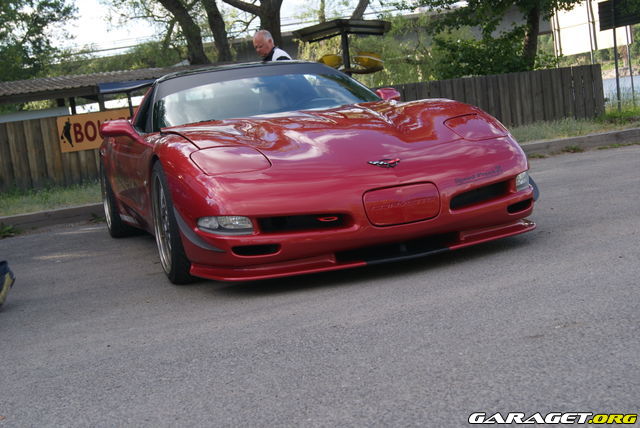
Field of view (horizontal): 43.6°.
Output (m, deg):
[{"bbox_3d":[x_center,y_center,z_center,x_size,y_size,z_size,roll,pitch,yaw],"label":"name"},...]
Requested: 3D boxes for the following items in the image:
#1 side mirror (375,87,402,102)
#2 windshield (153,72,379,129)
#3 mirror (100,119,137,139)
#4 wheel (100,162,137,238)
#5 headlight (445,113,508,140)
[{"bbox_3d":[0.470,-0.800,5.488,0.220,0.130,0.150,-9,7,-20],"label":"side mirror"},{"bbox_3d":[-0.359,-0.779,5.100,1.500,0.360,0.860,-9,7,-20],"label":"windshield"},{"bbox_3d":[-1.209,-0.531,4.869,0.220,0.130,0.150,-9,7,-20],"label":"mirror"},{"bbox_3d":[-1.614,-0.151,6.569,0.260,0.666,0.666,-9,7,-20],"label":"wheel"},{"bbox_3d":[0.751,-0.433,4.083,0.300,0.120,0.400,-9,7,-20],"label":"headlight"}]

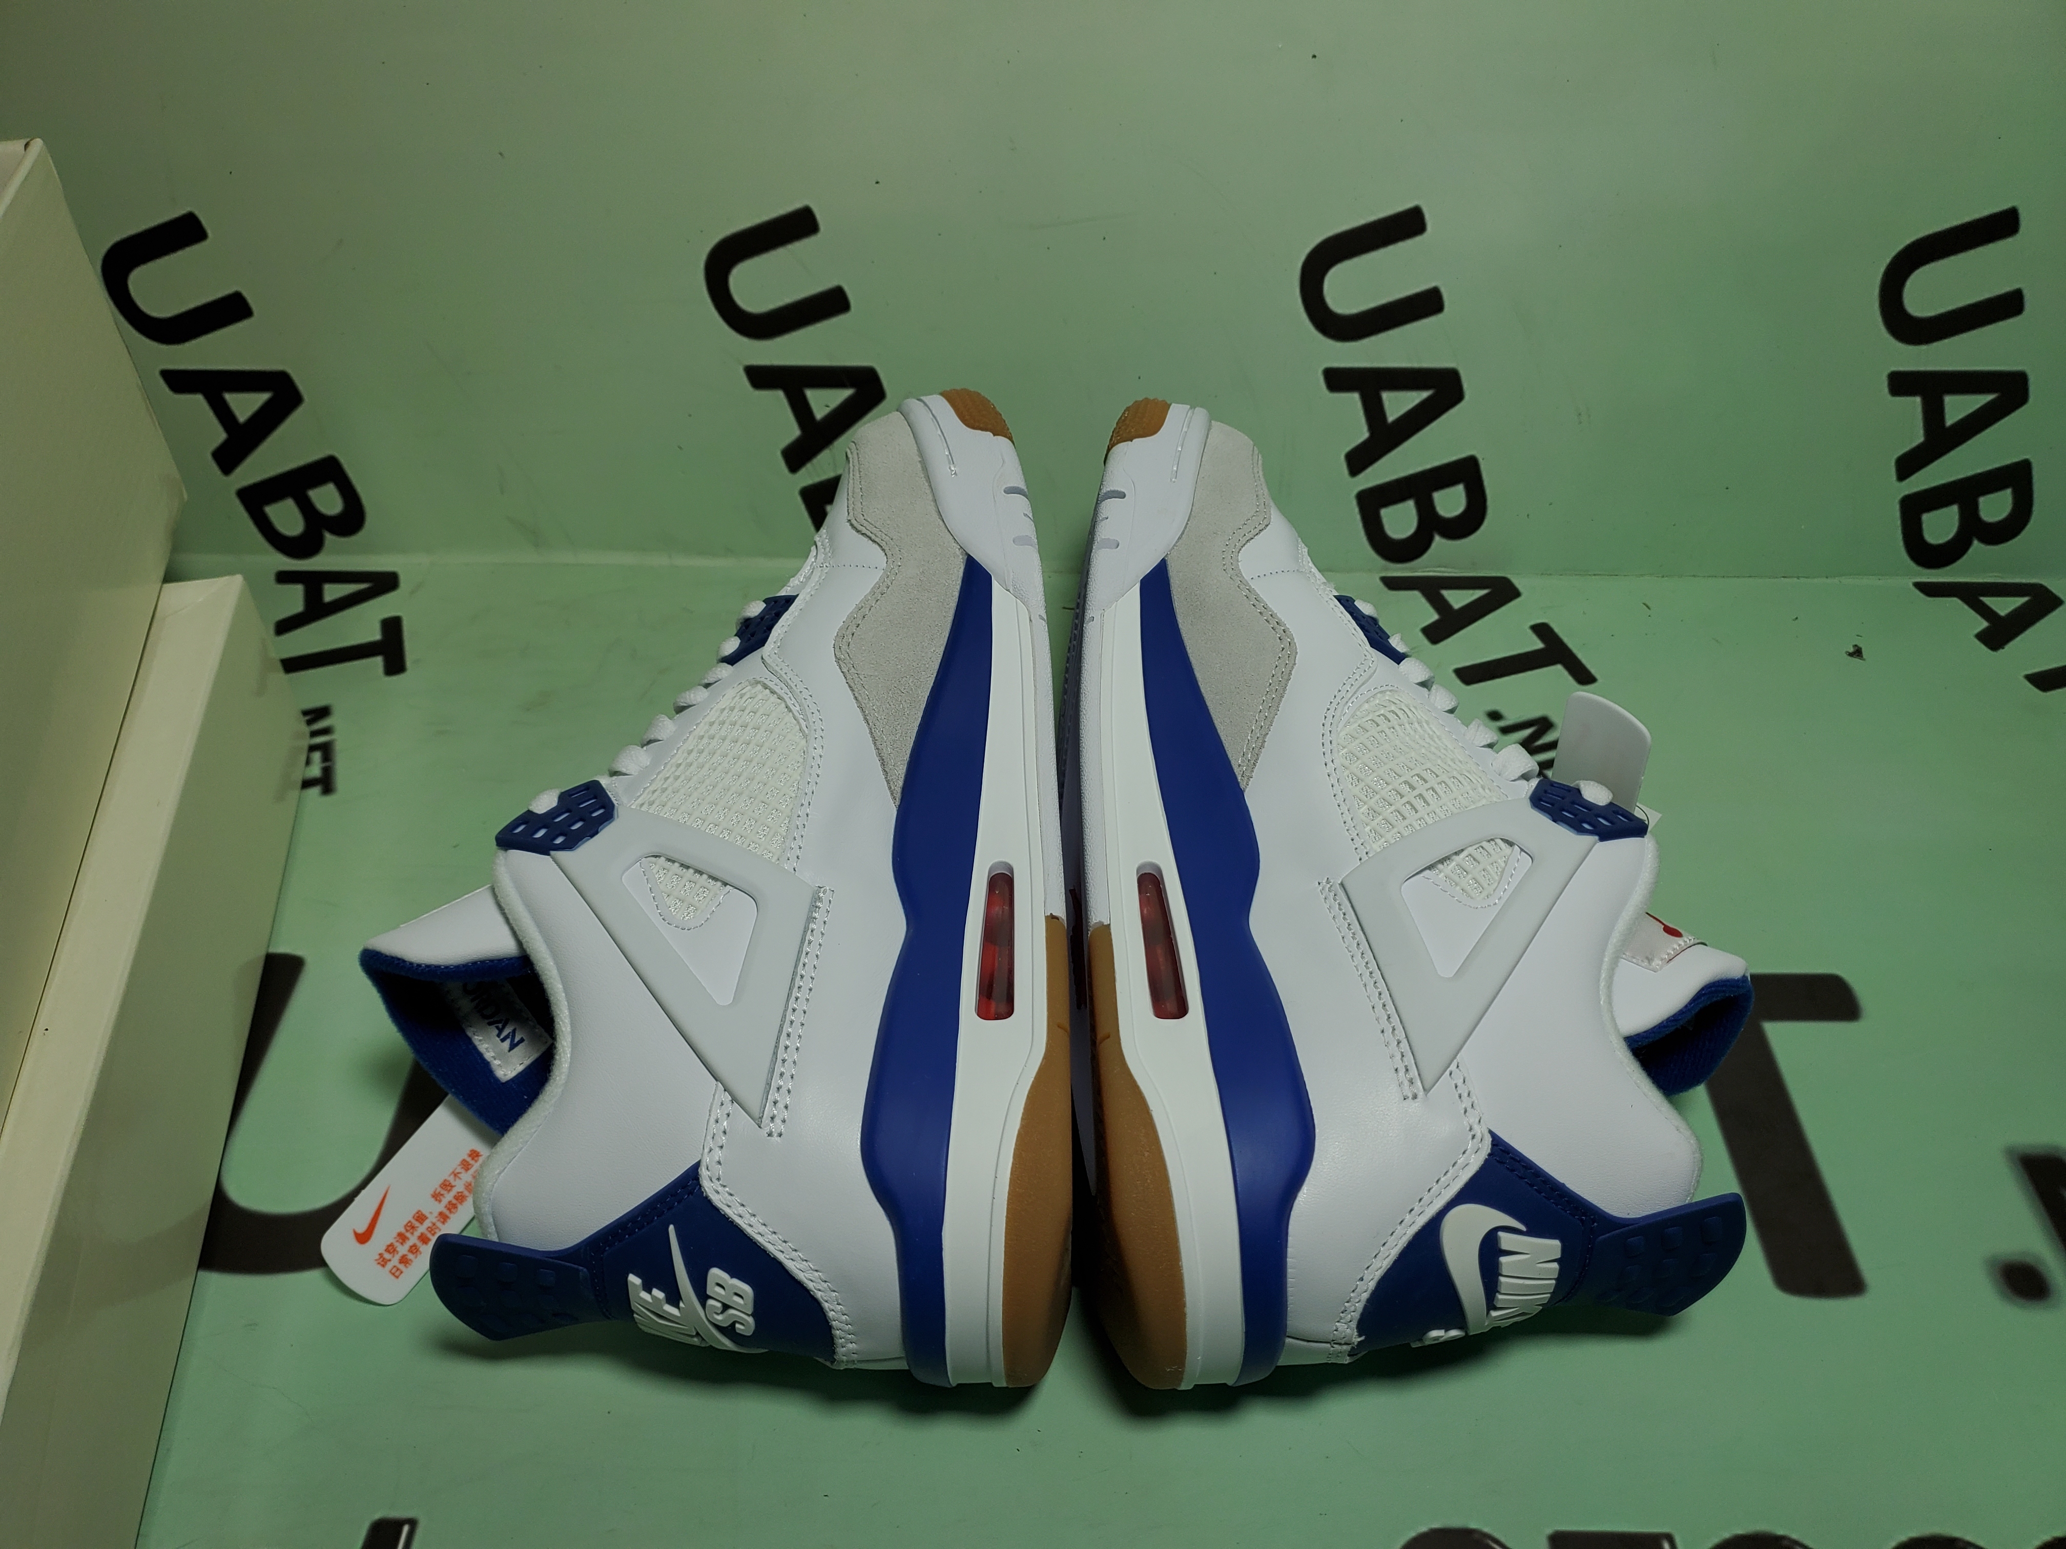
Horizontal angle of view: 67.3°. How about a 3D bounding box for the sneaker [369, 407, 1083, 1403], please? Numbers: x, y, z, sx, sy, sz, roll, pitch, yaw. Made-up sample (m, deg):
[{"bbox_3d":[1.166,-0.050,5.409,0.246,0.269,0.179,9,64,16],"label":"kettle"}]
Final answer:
[{"bbox_3d":[-0.071,0.007,0.411,0.158,0.110,0.300,-2,48,1],"label":"sneaker"}]

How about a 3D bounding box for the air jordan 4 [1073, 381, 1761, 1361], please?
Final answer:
[{"bbox_3d":[0.089,0.010,0.414,0.158,0.110,0.300,2,48,-4],"label":"air jordan 4"}]

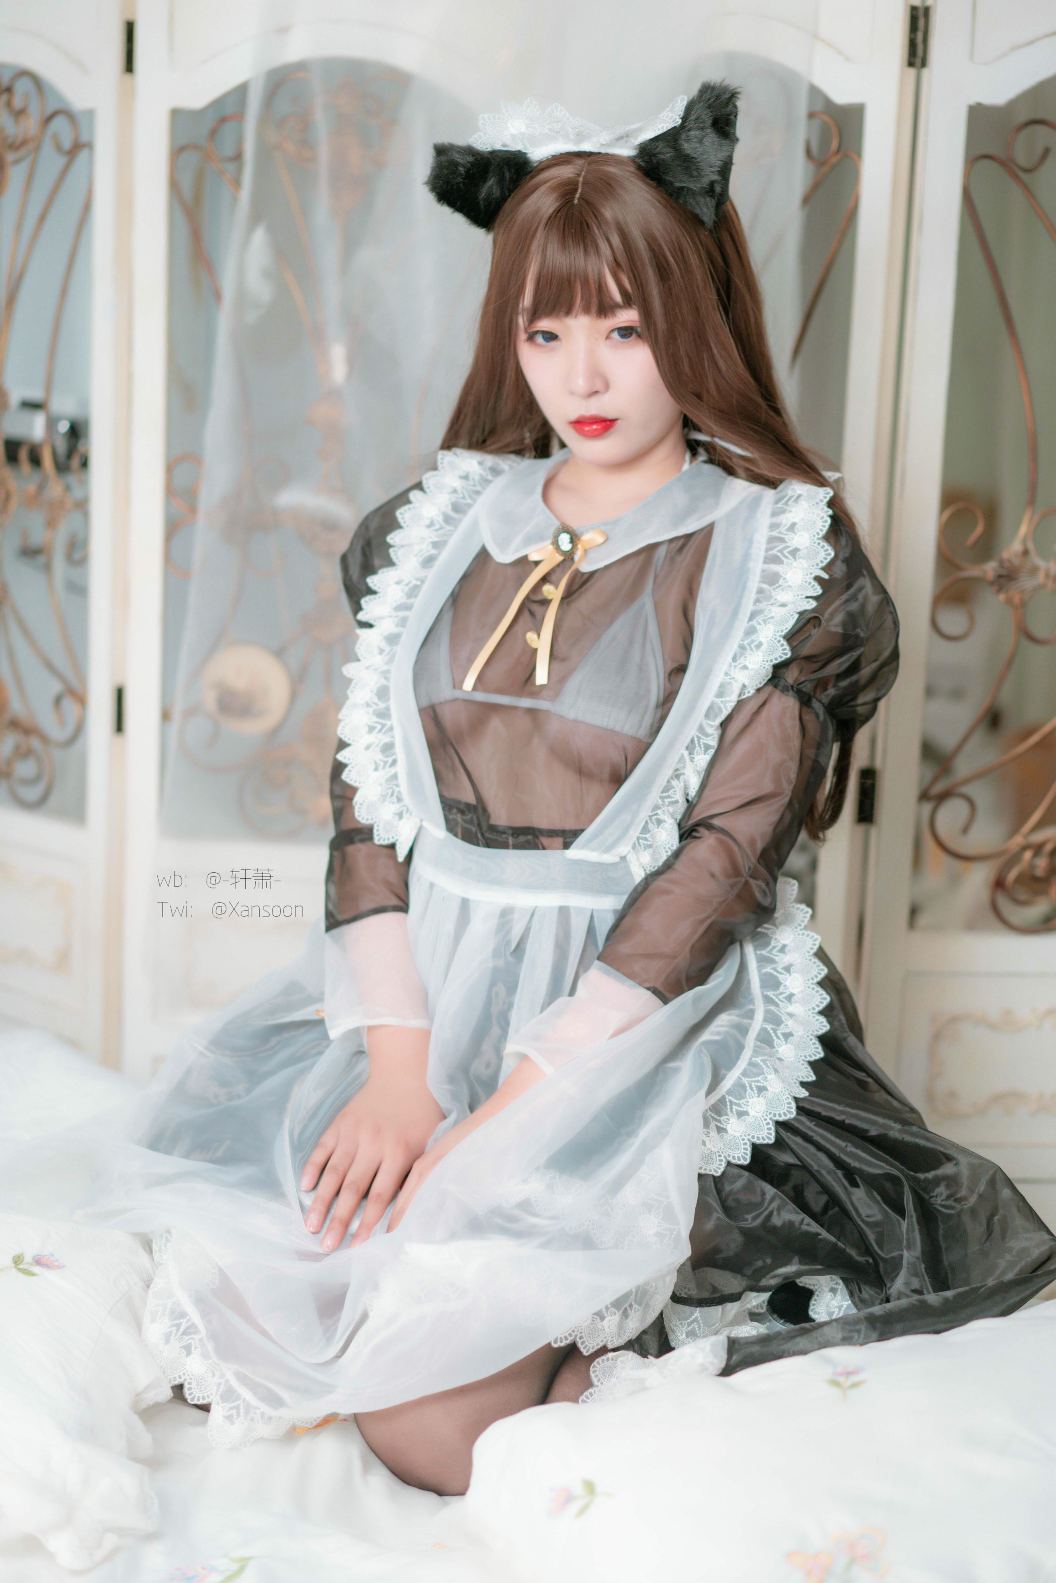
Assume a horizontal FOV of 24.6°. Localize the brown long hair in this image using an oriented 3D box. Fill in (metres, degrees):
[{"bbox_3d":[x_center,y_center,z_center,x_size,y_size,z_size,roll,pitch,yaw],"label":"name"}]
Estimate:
[{"bbox_3d":[0.101,-0.238,2.015,0.284,0.560,0.273,8,11,27],"label":"brown long hair"}]

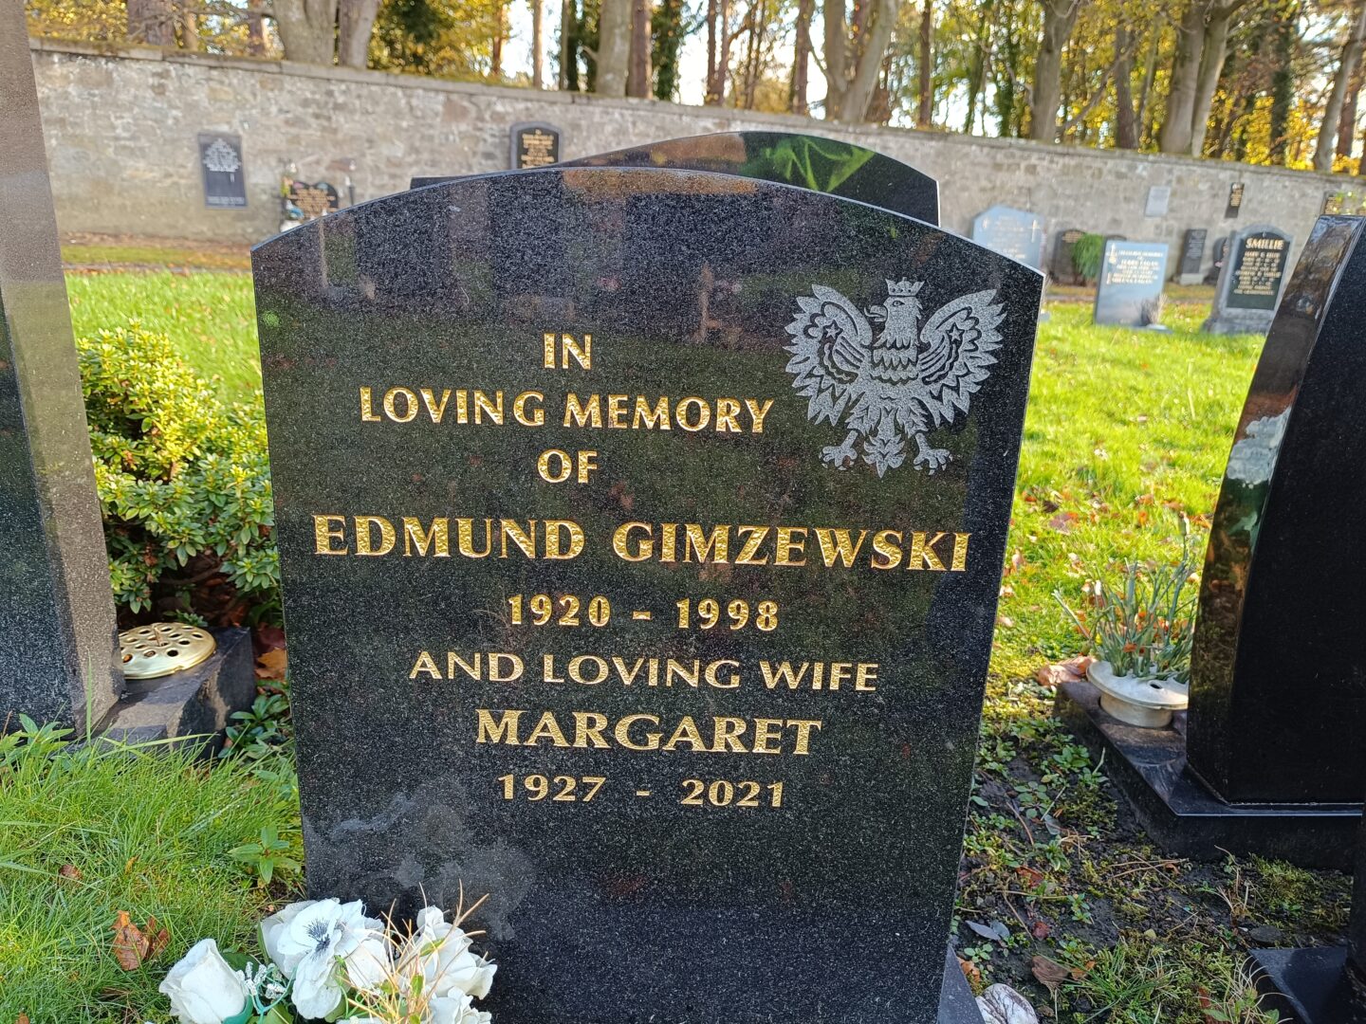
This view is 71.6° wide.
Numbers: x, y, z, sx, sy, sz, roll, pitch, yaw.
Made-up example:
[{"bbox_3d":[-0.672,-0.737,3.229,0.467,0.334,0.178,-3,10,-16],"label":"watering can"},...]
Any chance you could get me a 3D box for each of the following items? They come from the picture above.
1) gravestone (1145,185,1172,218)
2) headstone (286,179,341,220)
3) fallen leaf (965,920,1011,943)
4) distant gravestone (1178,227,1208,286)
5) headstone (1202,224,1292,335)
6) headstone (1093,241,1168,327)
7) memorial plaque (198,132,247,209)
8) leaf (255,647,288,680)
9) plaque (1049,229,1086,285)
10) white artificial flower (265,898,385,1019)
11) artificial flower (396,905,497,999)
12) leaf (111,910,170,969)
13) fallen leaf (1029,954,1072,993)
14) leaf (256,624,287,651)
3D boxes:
[{"bbox_3d":[7.712,-5.048,15.397,0.390,0.490,0.050,-3,18,-18],"label":"gravestone"},{"bbox_3d":[-4.201,-3.520,10.792,0.530,0.520,0.080,-3,17,-16],"label":"headstone"},{"bbox_3d":[0.315,0.433,0.978,0.046,0.014,0.032,-4,17,-19],"label":"fallen leaf"},{"bbox_3d":[7.856,-3.932,14.601,0.410,0.840,0.110,-3,17,-16],"label":"distant gravestone"},{"bbox_3d":[5.414,-2.219,9.075,0.680,1.010,0.230,2,17,-2],"label":"headstone"},{"bbox_3d":[4.199,-2.132,8.863,0.600,0.770,0.090,1,16,-5],"label":"headstone"},{"bbox_3d":[-5.669,-4.198,11.661,0.470,0.910,0.060,-3,18,-18],"label":"memorial plaque"},{"bbox_3d":[-0.668,0.248,1.547,0.060,0.030,0.060,-5,18,-24],"label":"leaf"},{"bbox_3d":[6.234,-4.107,15.284,0.540,0.910,0.120,-3,18,-18],"label":"plaque"},{"bbox_3d":[-0.267,0.332,0.706,0.080,0.068,0.060,1,16,-5],"label":"white artificial flower"},{"bbox_3d":[-0.183,0.344,0.739,0.074,0.057,0.057,1,16,-5],"label":"artificial flower"},{"bbox_3d":[-0.550,0.436,0.960,0.058,0.028,0.060,-8,20,-32],"label":"leaf"},{"bbox_3d":[0.389,0.487,0.999,0.044,0.018,0.044,11,19,26],"label":"fallen leaf"},{"bbox_3d":[-0.684,0.207,1.580,0.058,0.030,0.045,2,16,0],"label":"leaf"}]

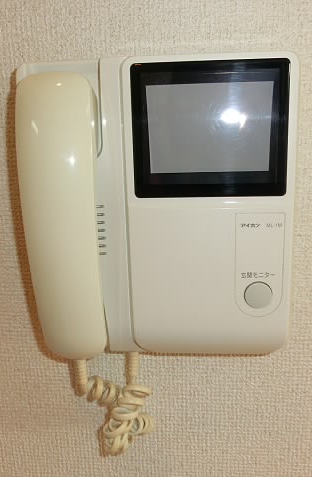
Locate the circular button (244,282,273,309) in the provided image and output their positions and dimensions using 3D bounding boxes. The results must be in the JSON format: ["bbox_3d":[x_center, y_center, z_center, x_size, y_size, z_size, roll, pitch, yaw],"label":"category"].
[{"bbox_3d":[0.074,0.041,0.318,0.021,0.021,0.005,0,14,5],"label":"circular button"}]

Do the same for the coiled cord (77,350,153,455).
[{"bbox_3d":[-0.036,0.140,0.371,0.066,0.097,0.034,0,14,5],"label":"coiled cord"}]

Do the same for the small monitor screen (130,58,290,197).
[{"bbox_3d":[0.035,-0.071,0.294,0.101,0.087,0.015,0,14,5],"label":"small monitor screen"}]

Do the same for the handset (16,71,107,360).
[{"bbox_3d":[-0.065,-0.007,0.318,0.056,0.208,0.050,0,14,5],"label":"handset"}]

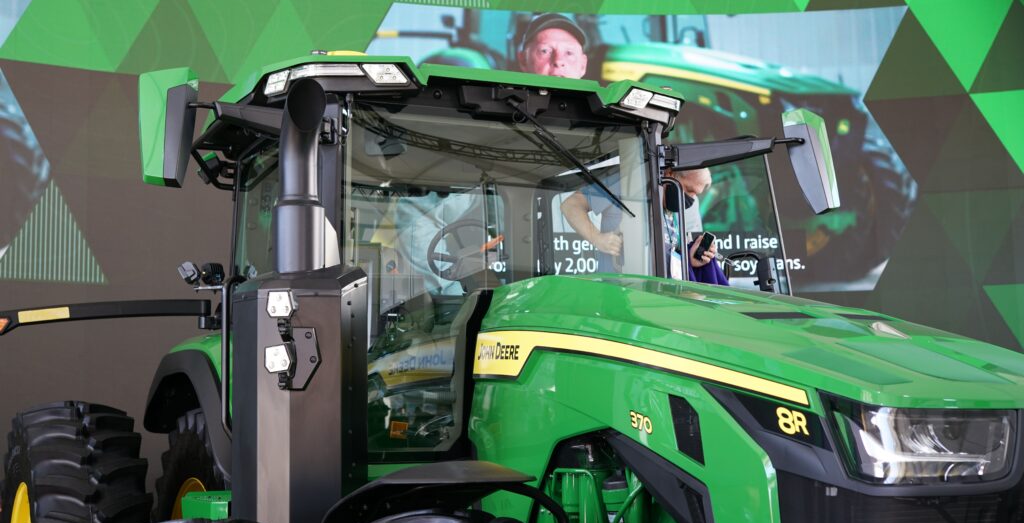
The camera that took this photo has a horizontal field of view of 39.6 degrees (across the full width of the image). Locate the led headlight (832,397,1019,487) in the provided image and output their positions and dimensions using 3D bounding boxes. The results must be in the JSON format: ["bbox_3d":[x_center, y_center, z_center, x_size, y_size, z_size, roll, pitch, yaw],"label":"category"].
[{"bbox_3d":[0.918,0.399,3.202,0.349,0.188,0.212,1,-8,-14],"label":"led headlight"}]

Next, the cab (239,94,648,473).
[{"bbox_3d":[-0.260,0.169,6.497,1.640,1.460,1.640,2,-8,-24],"label":"cab"}]

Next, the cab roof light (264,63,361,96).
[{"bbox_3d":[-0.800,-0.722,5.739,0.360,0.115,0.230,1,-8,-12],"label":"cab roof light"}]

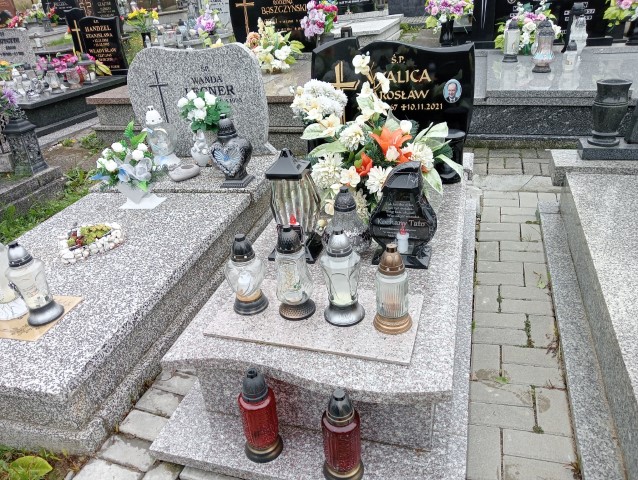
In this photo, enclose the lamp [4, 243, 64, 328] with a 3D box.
[{"bbox_3d":[-0.990,0.139,1.780,0.124,0.288,0.124,1,28,17],"label":"lamp"}]

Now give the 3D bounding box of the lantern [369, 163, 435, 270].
[{"bbox_3d":[0.312,-0.108,1.923,0.250,0.387,0.165,3,29,17],"label":"lantern"}]

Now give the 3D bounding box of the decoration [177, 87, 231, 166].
[{"bbox_3d":[-0.726,-0.681,3.147,0.282,0.444,0.235,1,28,17],"label":"decoration"}]

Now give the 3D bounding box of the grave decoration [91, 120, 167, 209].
[{"bbox_3d":[-1.000,-0.392,2.681,0.320,0.418,0.254,1,28,17],"label":"grave decoration"}]

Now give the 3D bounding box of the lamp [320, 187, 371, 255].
[{"bbox_3d":[0.106,-0.082,1.900,0.169,0.239,0.169,4,29,16],"label":"lamp"}]

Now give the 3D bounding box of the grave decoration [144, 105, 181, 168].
[{"bbox_3d":[-0.964,-0.636,3.146,0.185,0.365,0.170,3,29,17],"label":"grave decoration"}]

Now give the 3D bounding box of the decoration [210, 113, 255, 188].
[{"bbox_3d":[-0.459,-0.479,2.739,0.222,0.370,0.155,3,29,17],"label":"decoration"}]

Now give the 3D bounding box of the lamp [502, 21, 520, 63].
[{"bbox_3d":[1.562,-1.596,4.158,0.128,0.306,0.128,4,29,16],"label":"lamp"}]

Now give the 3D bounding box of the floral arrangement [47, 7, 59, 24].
[{"bbox_3d":[-5.984,-5.041,11.600,0.270,0.380,0.250,4,29,16],"label":"floral arrangement"}]

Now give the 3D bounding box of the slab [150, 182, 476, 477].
[{"bbox_3d":[0.157,0.145,2.067,0.891,0.324,1.716,4,29,16],"label":"slab"}]

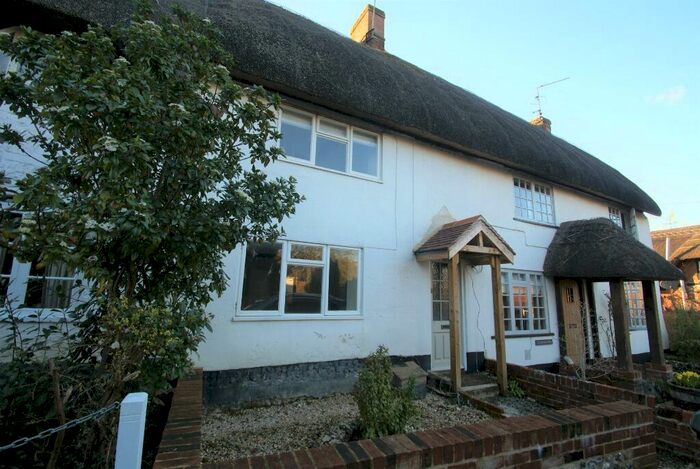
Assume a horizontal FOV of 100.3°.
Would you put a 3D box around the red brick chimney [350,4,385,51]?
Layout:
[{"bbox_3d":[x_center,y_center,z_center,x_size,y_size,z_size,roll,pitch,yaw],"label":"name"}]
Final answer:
[{"bbox_3d":[0.567,-5.964,8.937,0.562,1.325,0.925,7,-12,-25],"label":"red brick chimney"}]

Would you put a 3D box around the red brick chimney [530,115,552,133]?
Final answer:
[{"bbox_3d":[7.697,-4.273,11.955,0.640,0.615,0.720,7,-12,-25],"label":"red brick chimney"}]

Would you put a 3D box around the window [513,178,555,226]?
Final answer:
[{"bbox_3d":[4.259,-0.763,6.746,1.505,1.007,0.100,7,-12,-25],"label":"window"}]

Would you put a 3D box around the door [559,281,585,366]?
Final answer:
[{"bbox_3d":[5.136,1.984,6.756,0.748,1.968,0.070,7,-12,-25],"label":"door"}]

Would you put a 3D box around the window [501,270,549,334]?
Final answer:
[{"bbox_3d":[3.549,1.391,6.010,1.659,1.292,0.100,7,-12,-25],"label":"window"}]

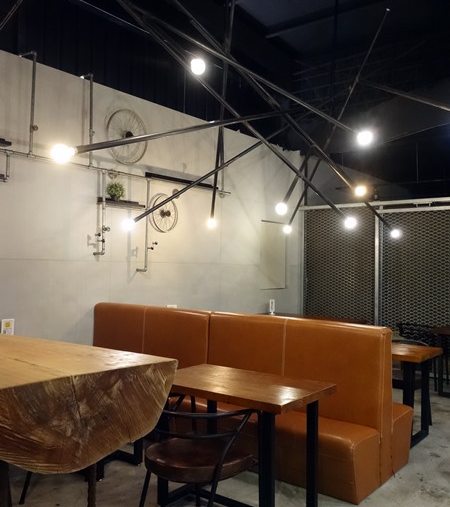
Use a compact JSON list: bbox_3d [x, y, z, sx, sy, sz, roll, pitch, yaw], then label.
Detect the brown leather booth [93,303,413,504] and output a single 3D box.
[{"bbox_3d":[-0.087,1.038,4.566,3.064,1.060,0.949,0,-1,38],"label":"brown leather booth"}]

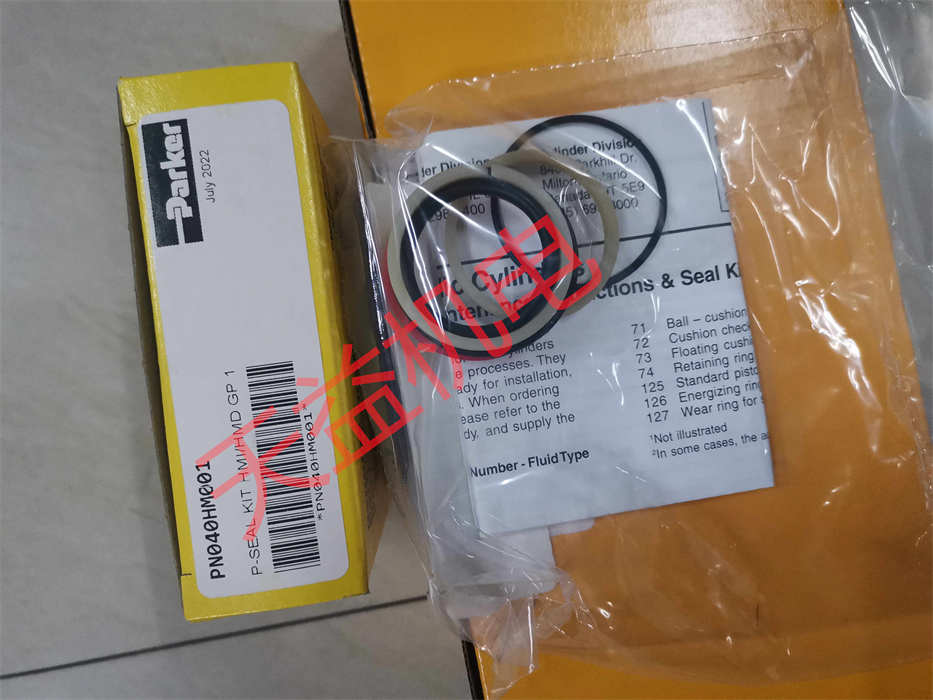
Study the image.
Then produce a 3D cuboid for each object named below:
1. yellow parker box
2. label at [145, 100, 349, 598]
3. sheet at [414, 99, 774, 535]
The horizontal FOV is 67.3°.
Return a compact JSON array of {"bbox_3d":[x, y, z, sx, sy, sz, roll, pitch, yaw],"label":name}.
[{"bbox_3d":[-0.050,-0.002,0.197,0.037,0.099,0.114,-8,89,-3],"label":"yellow parker box"},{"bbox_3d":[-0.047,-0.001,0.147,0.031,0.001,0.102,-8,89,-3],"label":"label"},{"bbox_3d":[0.031,-0.009,0.166,0.072,0.002,0.094,-8,89,-3],"label":"sheet"}]

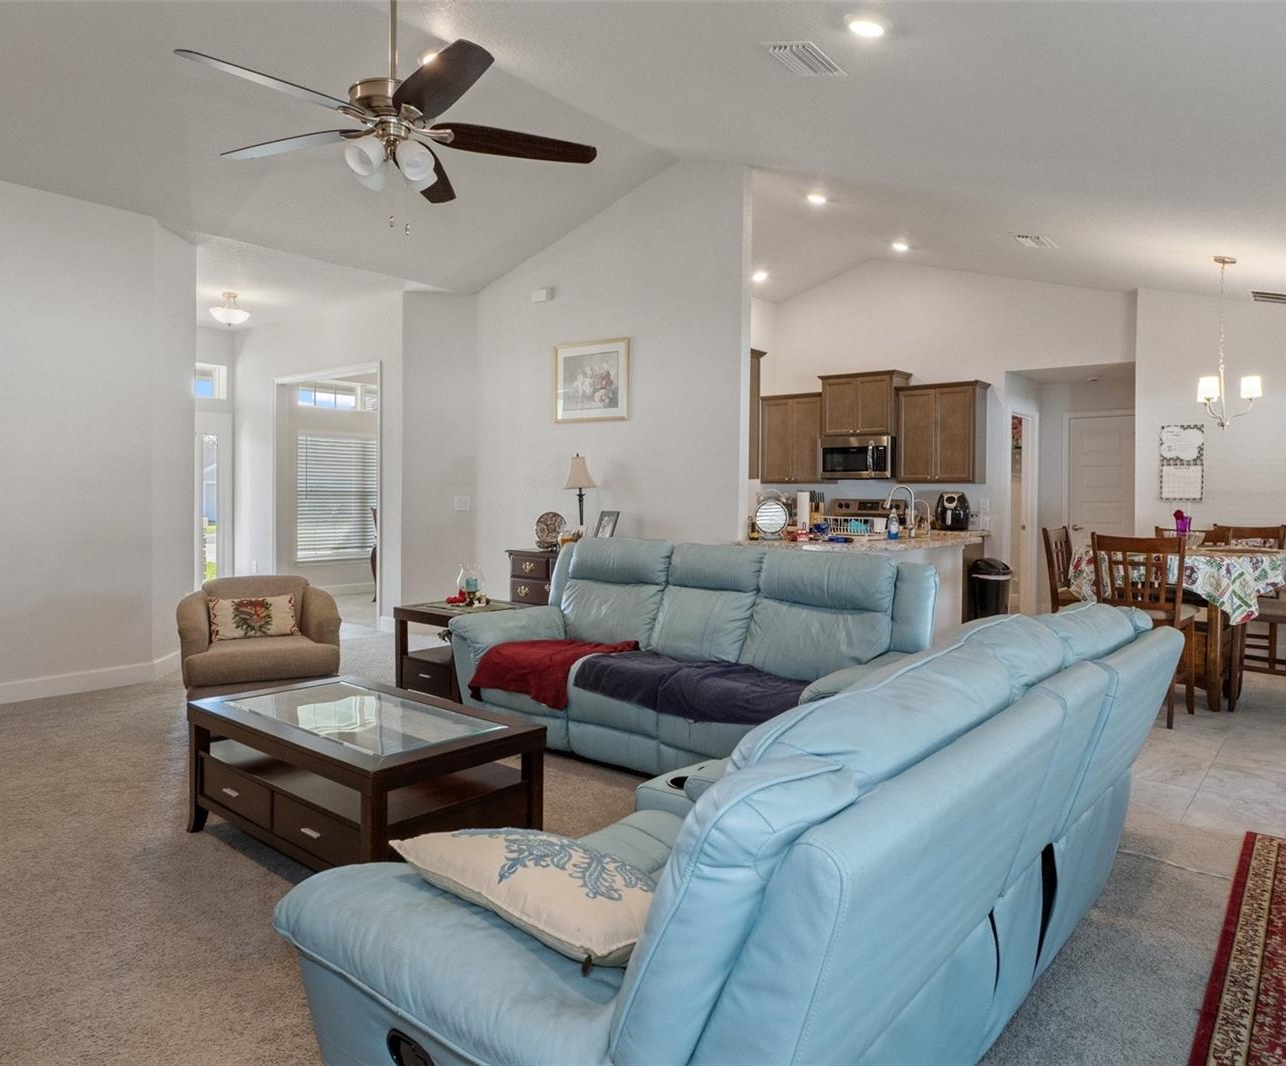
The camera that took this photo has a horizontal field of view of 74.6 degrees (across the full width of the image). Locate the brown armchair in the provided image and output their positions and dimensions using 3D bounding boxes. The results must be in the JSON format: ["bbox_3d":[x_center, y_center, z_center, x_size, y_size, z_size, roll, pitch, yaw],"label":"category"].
[{"bbox_3d":[-2.011,0.613,4.423,0.780,0.740,0.780,0,2,-26],"label":"brown armchair"}]

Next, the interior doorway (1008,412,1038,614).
[{"bbox_3d":[3.781,-0.183,8.535,0.130,2.100,0.880,2,2,39],"label":"interior doorway"}]

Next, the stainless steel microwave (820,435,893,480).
[{"bbox_3d":[2.306,-0.788,8.798,0.765,0.420,0.400,2,2,39],"label":"stainless steel microwave"}]

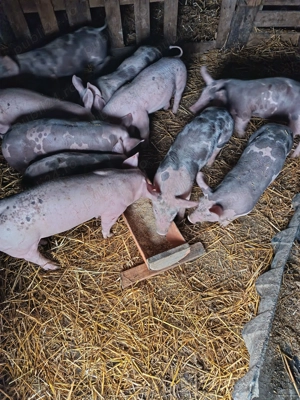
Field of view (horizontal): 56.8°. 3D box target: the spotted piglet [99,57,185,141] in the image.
[{"bbox_3d":[-0.060,-0.622,1.876,0.250,0.400,0.790,32,61,20],"label":"spotted piglet"}]

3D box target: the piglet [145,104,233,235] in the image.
[{"bbox_3d":[0.250,-0.139,1.544,0.250,0.390,0.730,24,59,16],"label":"piglet"}]

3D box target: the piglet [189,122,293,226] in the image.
[{"bbox_3d":[0.505,-0.116,1.534,0.280,0.380,0.670,32,61,20],"label":"piglet"}]

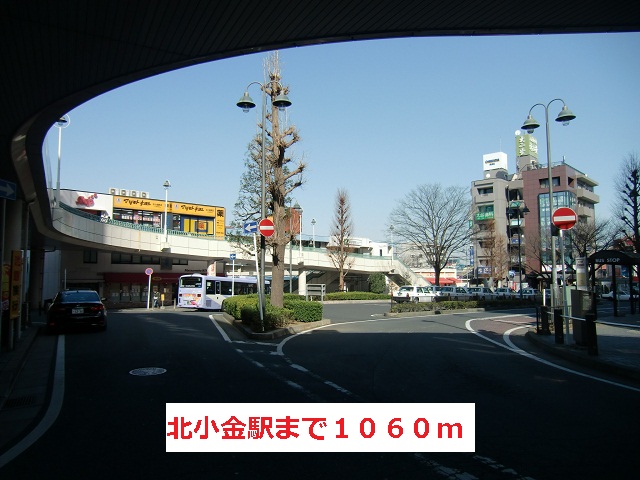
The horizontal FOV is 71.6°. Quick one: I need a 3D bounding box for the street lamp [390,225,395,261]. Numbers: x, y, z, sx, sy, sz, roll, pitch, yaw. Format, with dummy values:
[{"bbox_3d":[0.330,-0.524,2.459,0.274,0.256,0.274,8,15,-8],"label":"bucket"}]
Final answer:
[{"bbox_3d":[9.638,0.654,59.228,0.700,5.630,0.650,-1,-6,8],"label":"street lamp"}]

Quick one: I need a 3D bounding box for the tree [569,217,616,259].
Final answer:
[{"bbox_3d":[24.492,1.577,40.025,4.800,7.650,4.600,0,-6,0],"label":"tree"}]

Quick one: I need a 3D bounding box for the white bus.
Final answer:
[{"bbox_3d":[-8.150,4.750,40.300,2.450,3.000,10.300,-2,-5,22],"label":"white bus"}]

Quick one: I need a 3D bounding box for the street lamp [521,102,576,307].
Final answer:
[{"bbox_3d":[8.710,-1.153,16.694,0.660,8.460,1.900,3,-7,-34],"label":"street lamp"}]

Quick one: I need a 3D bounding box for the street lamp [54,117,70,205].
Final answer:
[{"bbox_3d":[-14.248,-4.219,24.361,0.800,5.700,0.650,2,-6,-26],"label":"street lamp"}]

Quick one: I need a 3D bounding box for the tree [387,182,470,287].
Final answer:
[{"bbox_3d":[12.339,-0.113,50.000,8.800,12.500,8.800,0,-4,0],"label":"tree"}]

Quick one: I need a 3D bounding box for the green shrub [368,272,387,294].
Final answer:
[{"bbox_3d":[5.832,4.513,45.000,1.800,2.400,1.800,0,-4,0],"label":"green shrub"}]

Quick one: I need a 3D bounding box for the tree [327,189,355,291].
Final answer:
[{"bbox_3d":[1.988,0.213,42.000,2.600,10.100,2.600,0,-4,0],"label":"tree"}]

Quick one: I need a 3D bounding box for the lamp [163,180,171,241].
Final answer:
[{"bbox_3d":[-13.830,-2.589,39.976,0.750,5.740,0.650,1,-6,-17],"label":"lamp"}]

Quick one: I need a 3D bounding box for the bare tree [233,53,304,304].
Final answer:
[{"bbox_3d":[-1.967,-2.344,17.628,2.800,11.150,2.700,0,-6,0],"label":"bare tree"}]

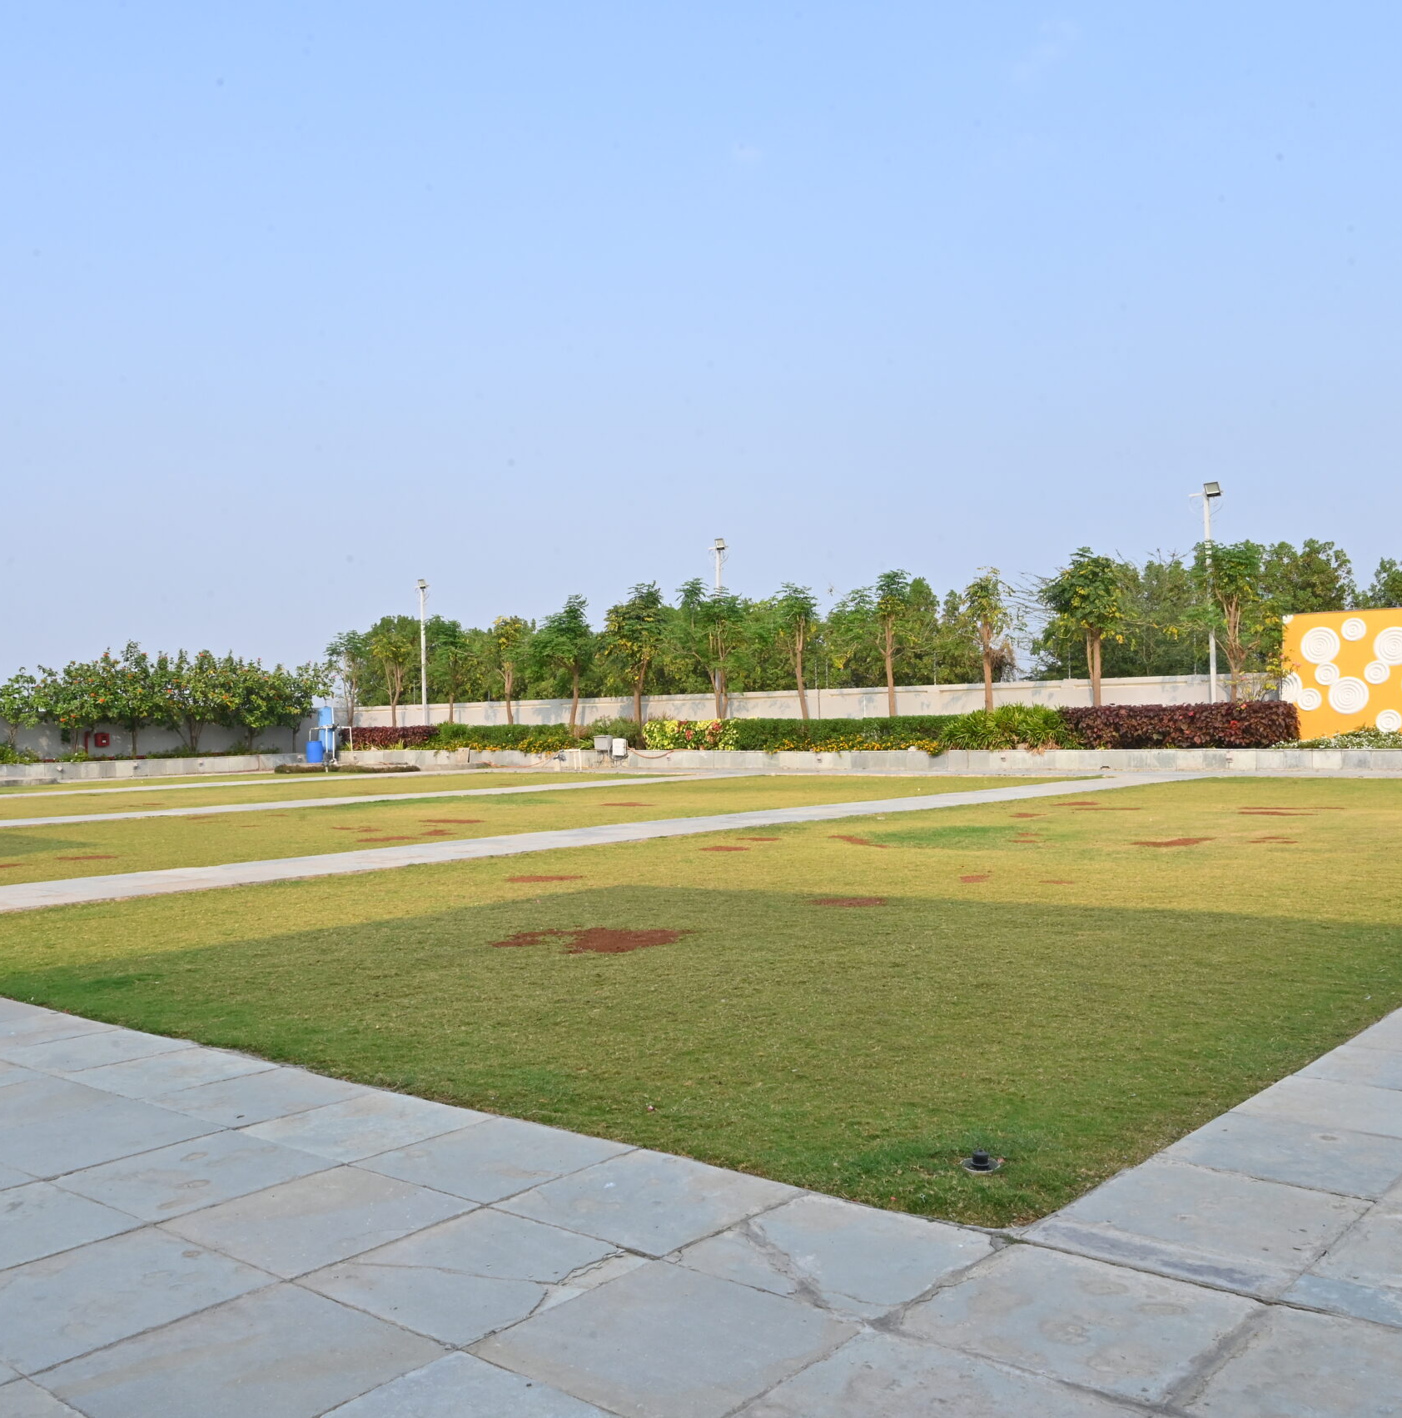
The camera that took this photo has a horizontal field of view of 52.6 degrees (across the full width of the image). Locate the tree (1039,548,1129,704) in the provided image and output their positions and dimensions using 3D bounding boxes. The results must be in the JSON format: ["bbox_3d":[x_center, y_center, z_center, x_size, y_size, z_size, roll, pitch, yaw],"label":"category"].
[{"bbox_3d":[9.695,-1.553,36.043,2.180,4.960,2.180,-2,-1,15],"label":"tree"}]

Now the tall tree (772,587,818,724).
[{"bbox_3d":[2.736,-1.273,41.931,1.410,4.870,1.410,-1,-1,4],"label":"tall tree"}]

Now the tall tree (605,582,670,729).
[{"bbox_3d":[-2.097,-1.399,46.018,2.160,5.450,2.160,-1,-1,-3],"label":"tall tree"}]

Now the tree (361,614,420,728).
[{"bbox_3d":[-11.892,-0.993,54.746,2.246,5.271,2.246,-1,-1,-12],"label":"tree"}]

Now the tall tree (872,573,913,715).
[{"bbox_3d":[5.315,-1.430,39.749,1.190,5.010,1.190,-1,-1,8],"label":"tall tree"}]

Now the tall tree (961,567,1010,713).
[{"bbox_3d":[7.733,-1.355,38.196,1.388,4.864,1.388,-1,-1,11],"label":"tall tree"}]

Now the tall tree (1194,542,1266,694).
[{"bbox_3d":[12.743,-1.556,33.969,1.752,4.979,1.752,-1,-1,21],"label":"tall tree"}]

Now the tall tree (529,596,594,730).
[{"bbox_3d":[-4.771,-1.201,48.280,2.320,5.230,2.320,-1,-1,-6],"label":"tall tree"}]

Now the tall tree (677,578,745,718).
[{"bbox_3d":[0.391,-1.400,44.386,2.133,5.376,2.133,-1,-1,1],"label":"tall tree"}]

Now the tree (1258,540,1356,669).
[{"bbox_3d":[15.700,-1.487,36.578,2.530,5.741,2.530,-1,-1,23],"label":"tree"}]

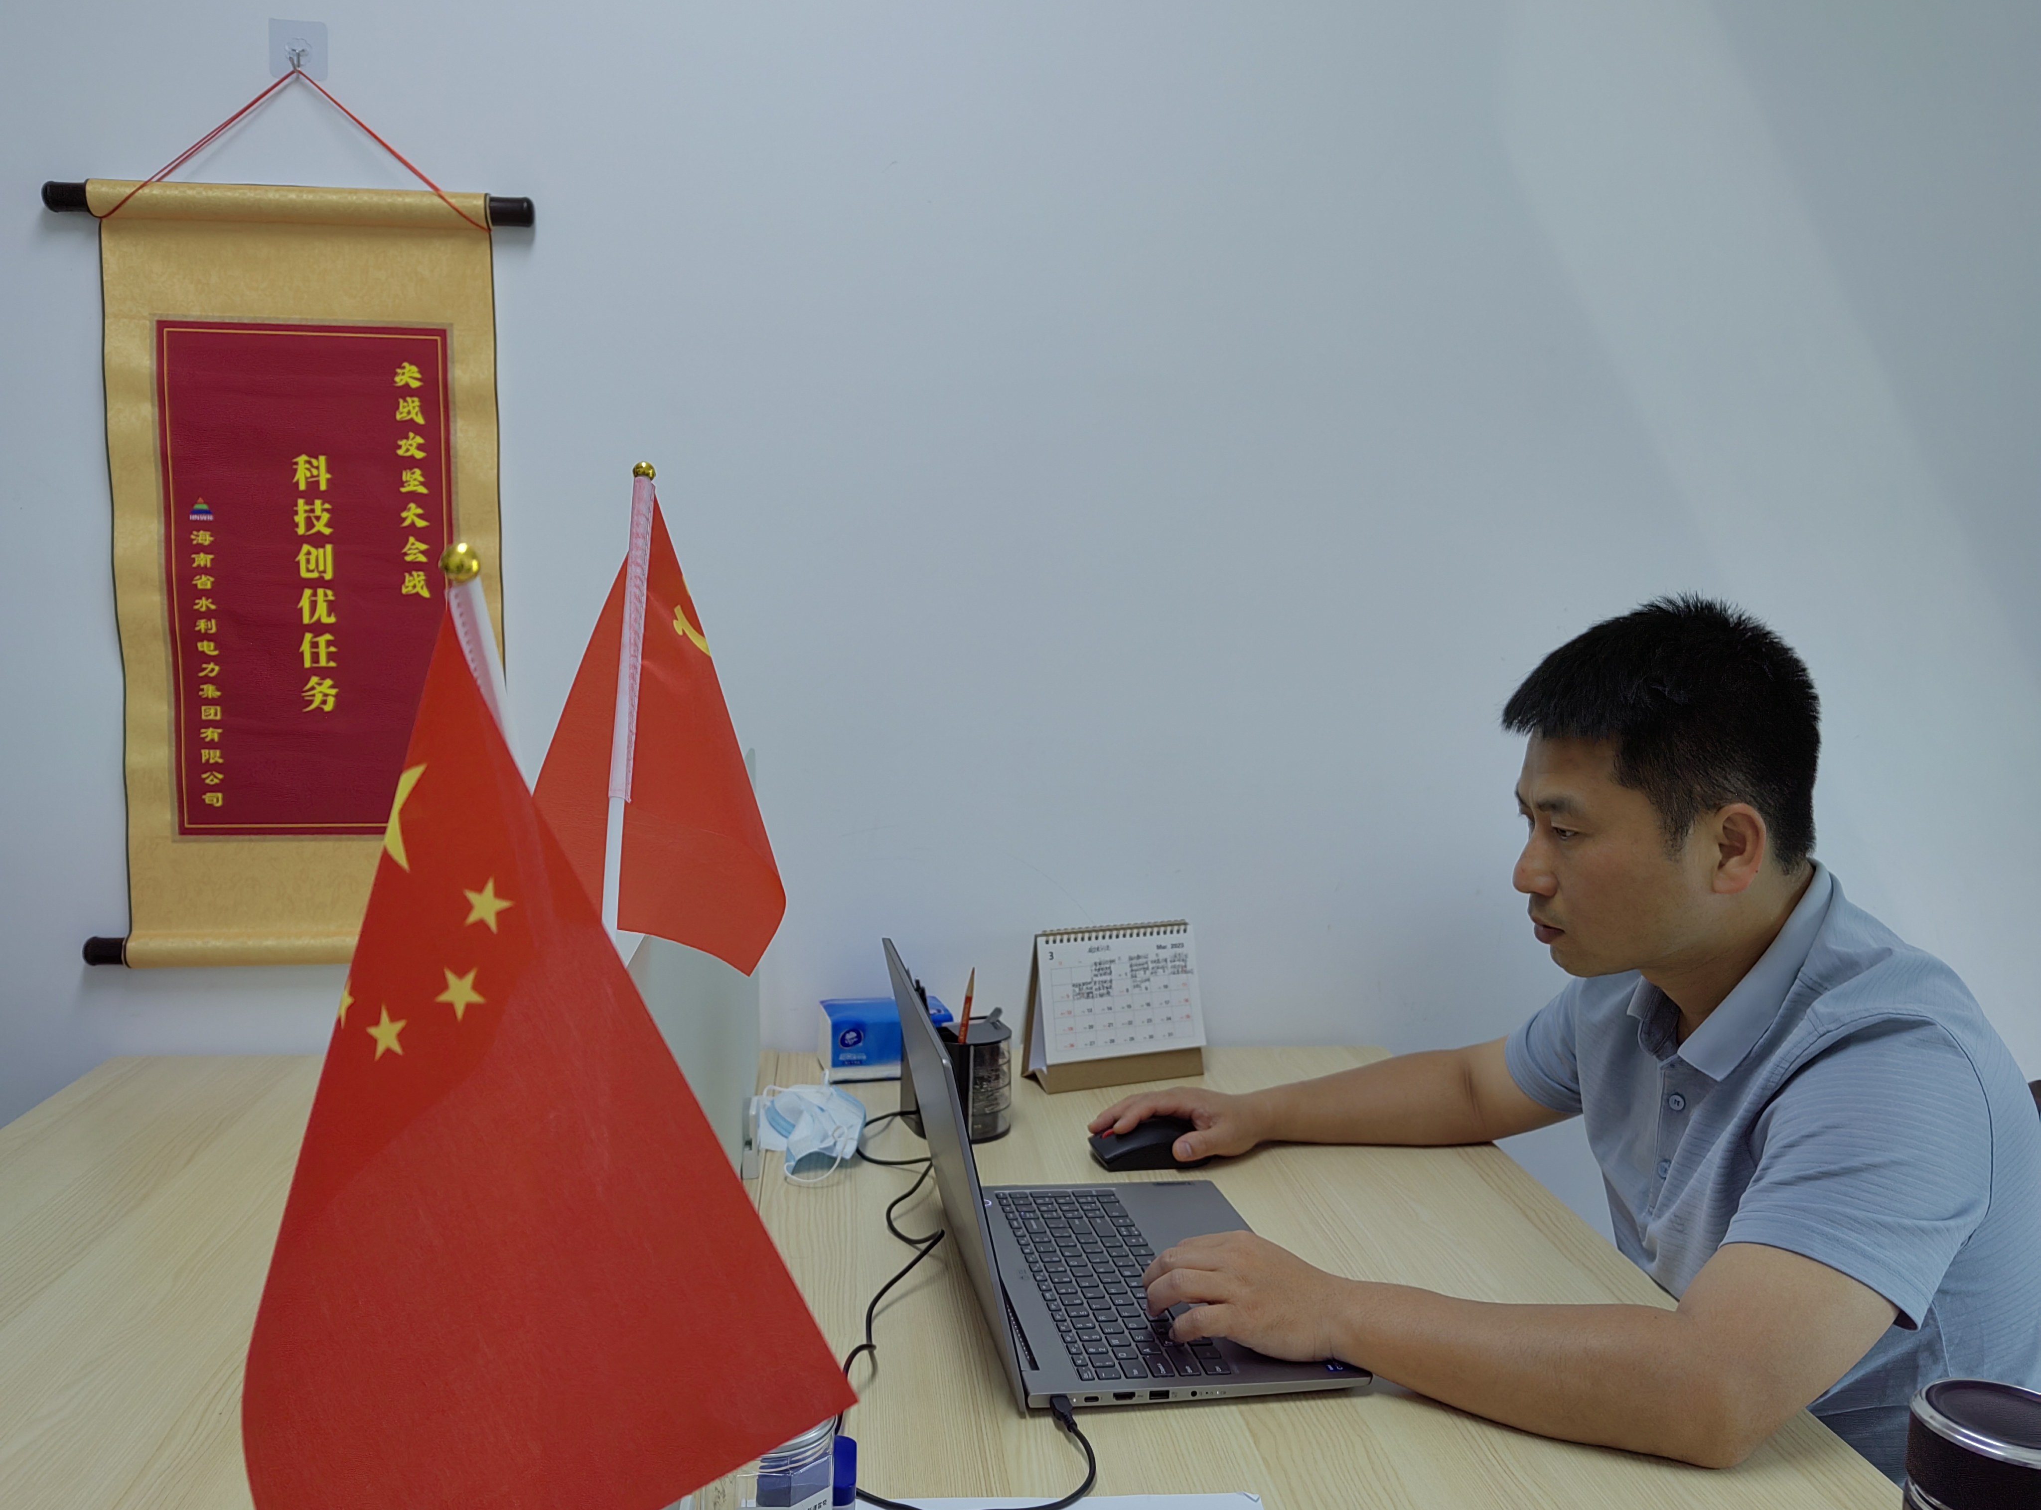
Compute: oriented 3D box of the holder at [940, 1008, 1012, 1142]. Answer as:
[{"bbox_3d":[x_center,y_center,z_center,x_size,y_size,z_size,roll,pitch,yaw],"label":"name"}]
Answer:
[{"bbox_3d":[-0.063,0.317,1.608,0.107,0.110,0.104,0,6,-7],"label":"holder"}]

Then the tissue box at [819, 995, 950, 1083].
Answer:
[{"bbox_3d":[-0.150,0.318,1.788,0.137,0.067,0.095,0,6,-14],"label":"tissue box"}]

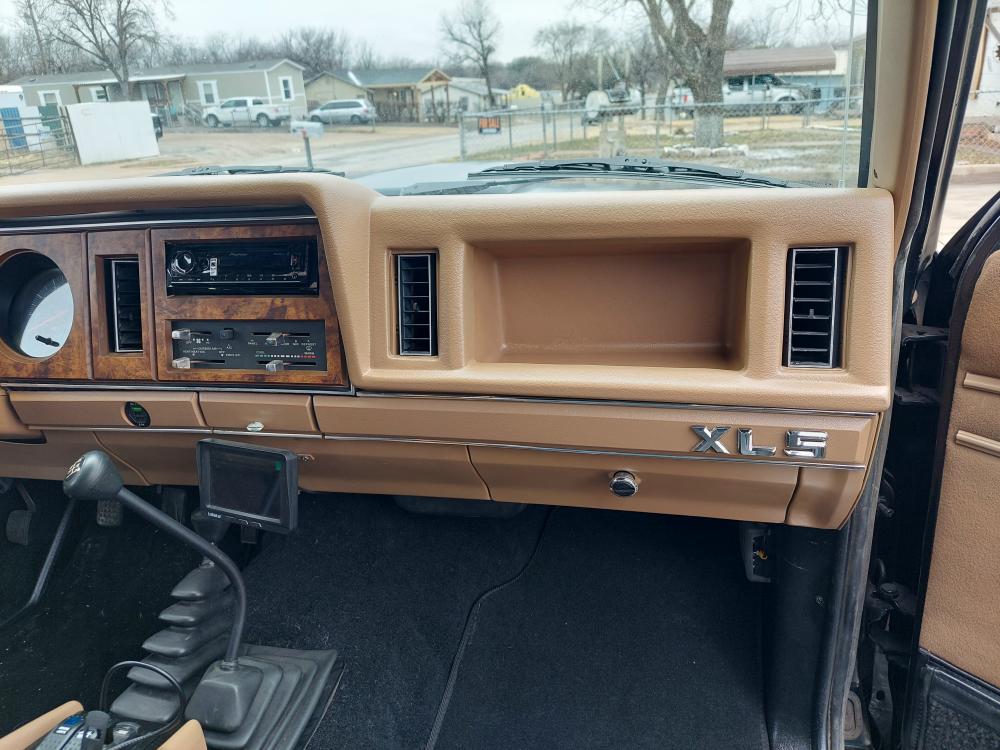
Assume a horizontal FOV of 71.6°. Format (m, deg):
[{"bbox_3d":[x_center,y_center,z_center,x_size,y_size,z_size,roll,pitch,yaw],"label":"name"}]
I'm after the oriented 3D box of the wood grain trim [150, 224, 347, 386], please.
[{"bbox_3d":[-0.275,-0.076,0.763,0.238,0.168,0.050,2,7,18],"label":"wood grain trim"}]

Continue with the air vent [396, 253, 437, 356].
[{"bbox_3d":[-0.080,-0.068,0.678,0.043,0.098,0.030,2,7,18],"label":"air vent"}]

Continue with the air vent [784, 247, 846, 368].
[{"bbox_3d":[0.259,-0.055,0.571,0.045,0.097,0.030,2,7,18],"label":"air vent"}]

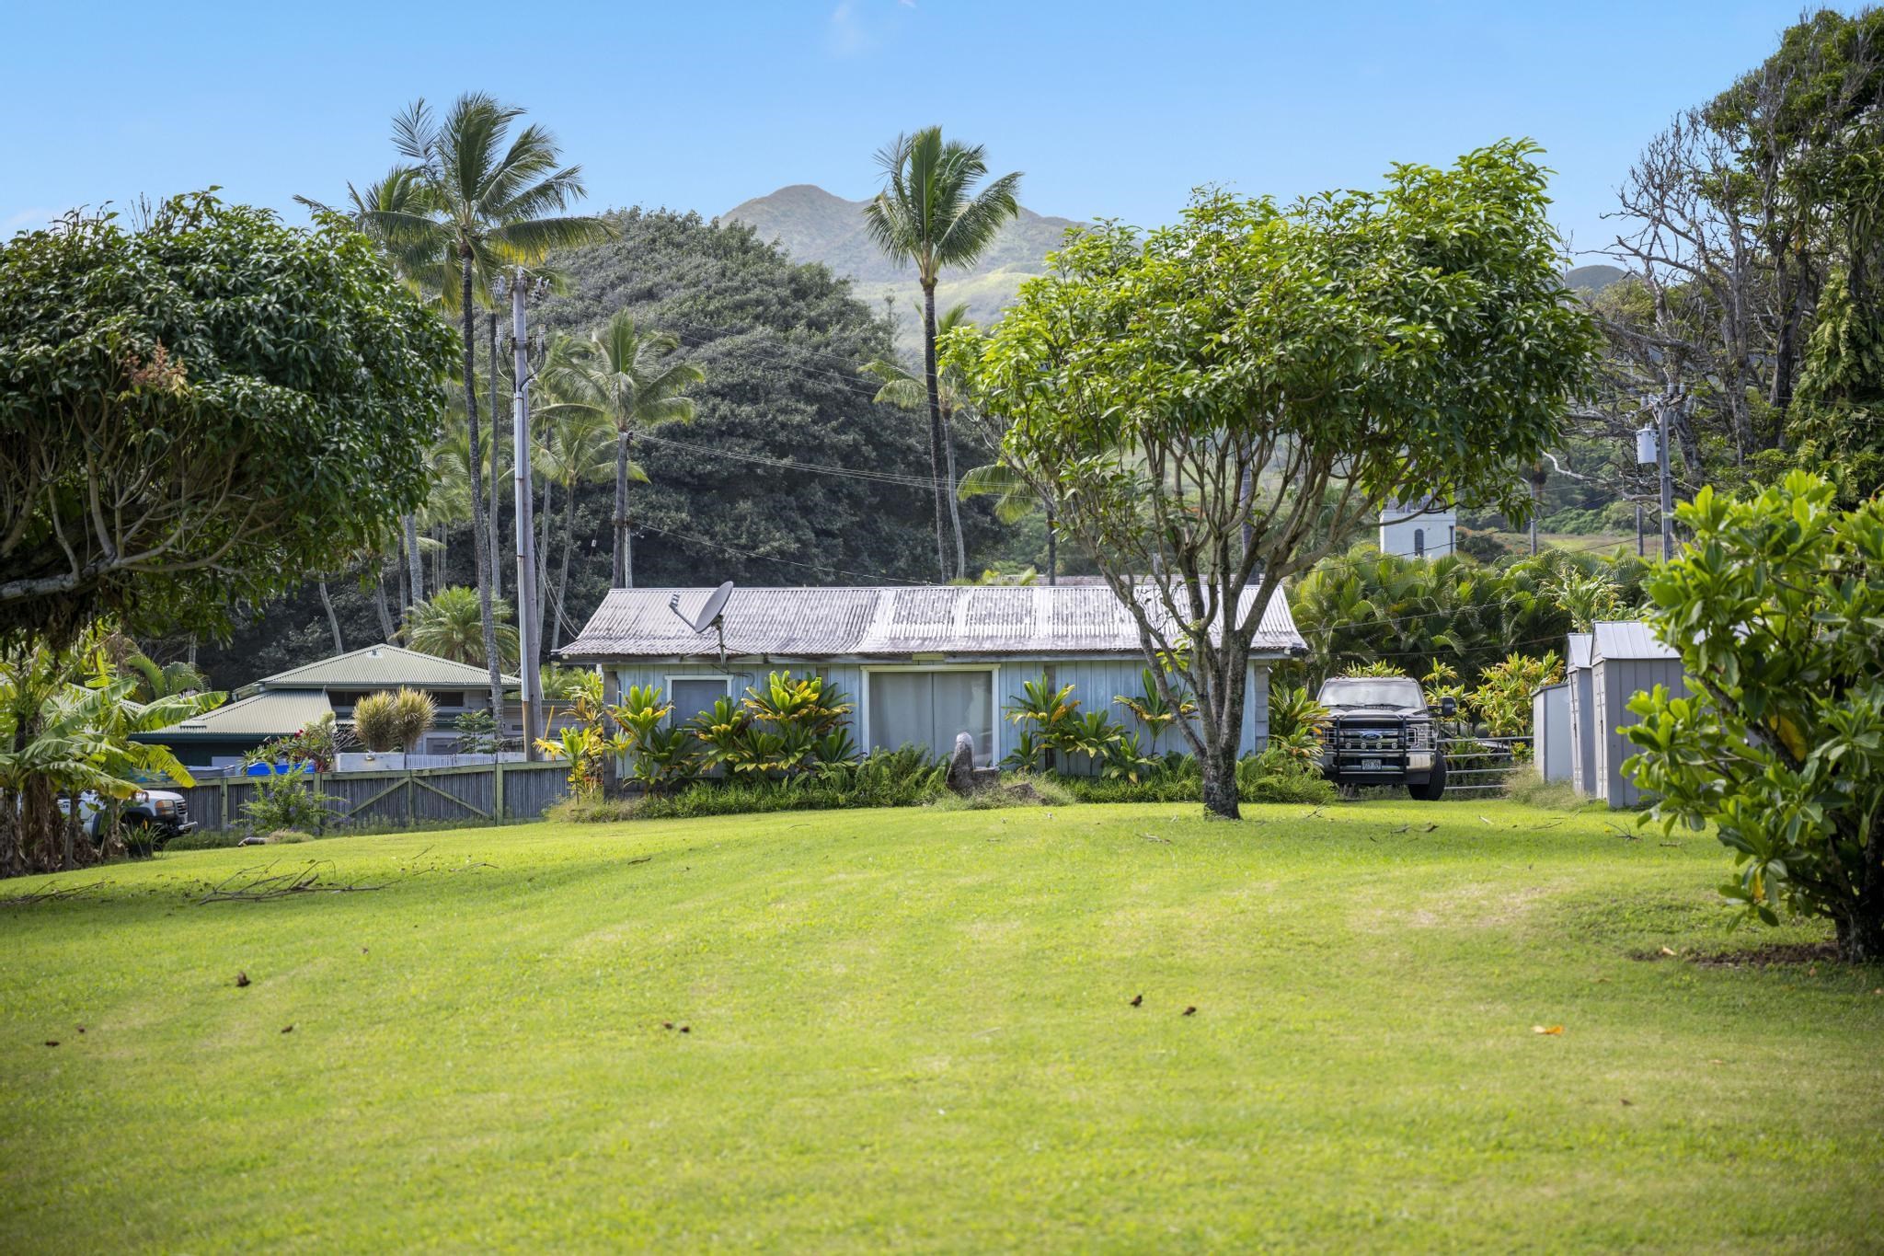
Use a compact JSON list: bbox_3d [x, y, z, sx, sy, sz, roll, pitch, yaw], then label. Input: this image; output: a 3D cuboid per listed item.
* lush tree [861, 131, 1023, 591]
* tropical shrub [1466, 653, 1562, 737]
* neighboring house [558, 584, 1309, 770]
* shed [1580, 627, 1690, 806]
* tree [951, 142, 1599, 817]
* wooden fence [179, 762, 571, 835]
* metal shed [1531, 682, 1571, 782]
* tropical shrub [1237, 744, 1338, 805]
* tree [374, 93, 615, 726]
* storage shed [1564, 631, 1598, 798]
[{"bbox_3d":[0.066,-5.302,109.000,4.800,18.800,4.800,0,-2,0],"label":"lush tree"},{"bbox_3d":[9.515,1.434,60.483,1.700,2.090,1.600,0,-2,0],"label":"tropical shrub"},{"bbox_3d":[0.050,0.894,54.696,10.100,3.192,10.000,0,-2,2],"label":"neighboring house"},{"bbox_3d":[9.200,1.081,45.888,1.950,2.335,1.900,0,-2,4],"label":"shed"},{"bbox_3d":[3.875,-1.721,42.564,7.400,7.814,6.800,0,-2,0],"label":"tree"},{"bbox_3d":[-10.871,3.250,70.000,7.600,1.350,0.160,0,-2,0],"label":"wooden fence"},{"bbox_3d":[9.400,1.578,53.177,1.400,1.611,1.600,0,-2,4],"label":"metal shed"},{"bbox_3d":[4.674,1.970,49.500,1.400,0.840,1.200,0,-2,0],"label":"tropical shrub"},{"bbox_3d":[-10.262,-4.098,84.146,5.400,16.433,5.400,0,-2,0],"label":"tree"},{"bbox_3d":[10.300,1.270,51.800,2.600,2.380,2.200,0,-2,6],"label":"storage shed"}]

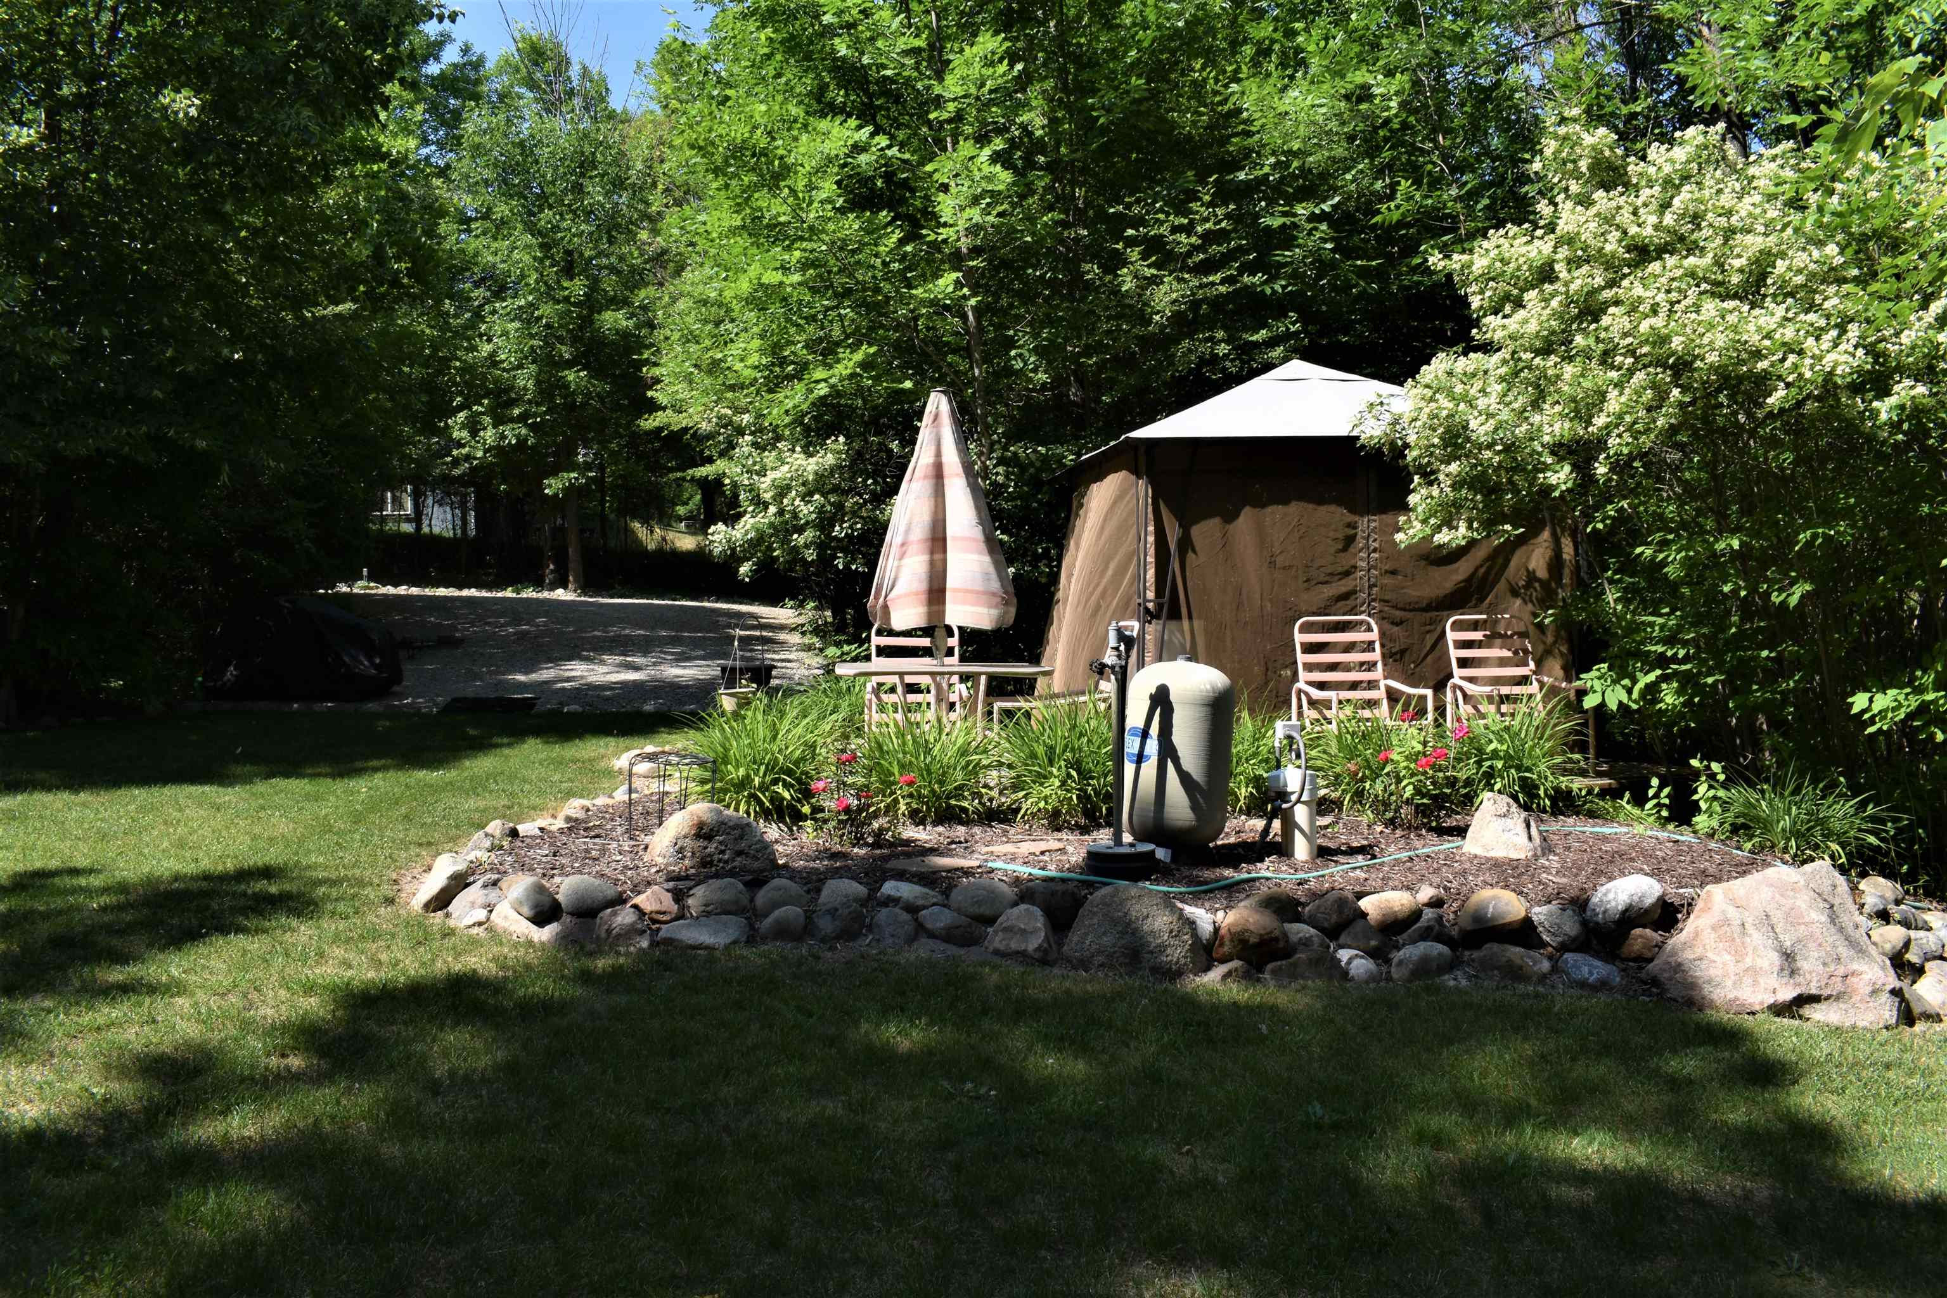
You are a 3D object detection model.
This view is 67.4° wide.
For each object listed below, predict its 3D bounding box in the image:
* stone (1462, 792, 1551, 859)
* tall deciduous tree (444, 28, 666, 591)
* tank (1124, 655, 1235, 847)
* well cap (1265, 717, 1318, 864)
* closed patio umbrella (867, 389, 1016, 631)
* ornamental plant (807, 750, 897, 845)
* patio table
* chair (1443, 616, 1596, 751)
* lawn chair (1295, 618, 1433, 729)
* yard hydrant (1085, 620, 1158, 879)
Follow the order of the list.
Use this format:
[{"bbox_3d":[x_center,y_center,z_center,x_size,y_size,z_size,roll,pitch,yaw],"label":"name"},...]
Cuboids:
[{"bbox_3d":[2.510,0.814,6.897,0.410,0.300,0.340,0,1,0],"label":"stone"},{"bbox_3d":[-7.700,-6.283,26.881,4.100,10.500,4.100,0,1,0],"label":"tall deciduous tree"},{"bbox_3d":[1.020,0.499,7.261,0.530,0.955,0.530,0,1,0],"label":"tank"},{"bbox_3d":[1.480,0.648,6.784,0.240,0.635,0.240,0,1,0],"label":"well cap"},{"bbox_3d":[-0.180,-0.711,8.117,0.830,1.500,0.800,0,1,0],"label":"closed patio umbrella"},{"bbox_3d":[-0.600,0.741,7.266,0.440,0.430,0.420,0,1,0],"label":"ornamental plant"},{"bbox_3d":[-0.165,0.451,8.140,1.200,0.715,1.130,0,1,0],"label":"patio table"},{"bbox_3d":[3.490,0.287,9.508,0.640,0.990,0.780,0,1,-20],"label":"chair"},{"bbox_3d":[2.350,0.296,9.038,0.640,0.990,0.780,0,1,-18],"label":"lawn chair"},{"bbox_3d":[0.640,0.424,6.370,0.310,1.100,0.310,0,1,0],"label":"yard hydrant"}]

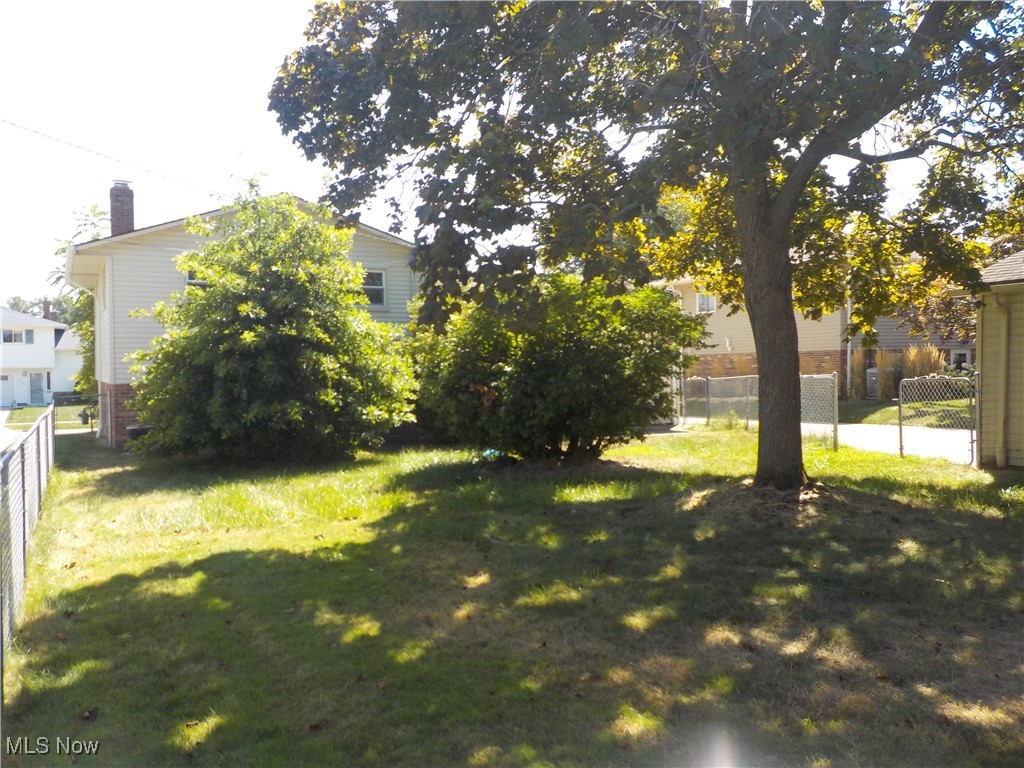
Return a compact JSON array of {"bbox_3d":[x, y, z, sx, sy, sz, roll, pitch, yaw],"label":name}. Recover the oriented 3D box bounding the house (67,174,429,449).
[{"bbox_3d":[-6.528,-1.879,22.164,8.250,5.950,7.900,-1,2,-26],"label":"house"}]

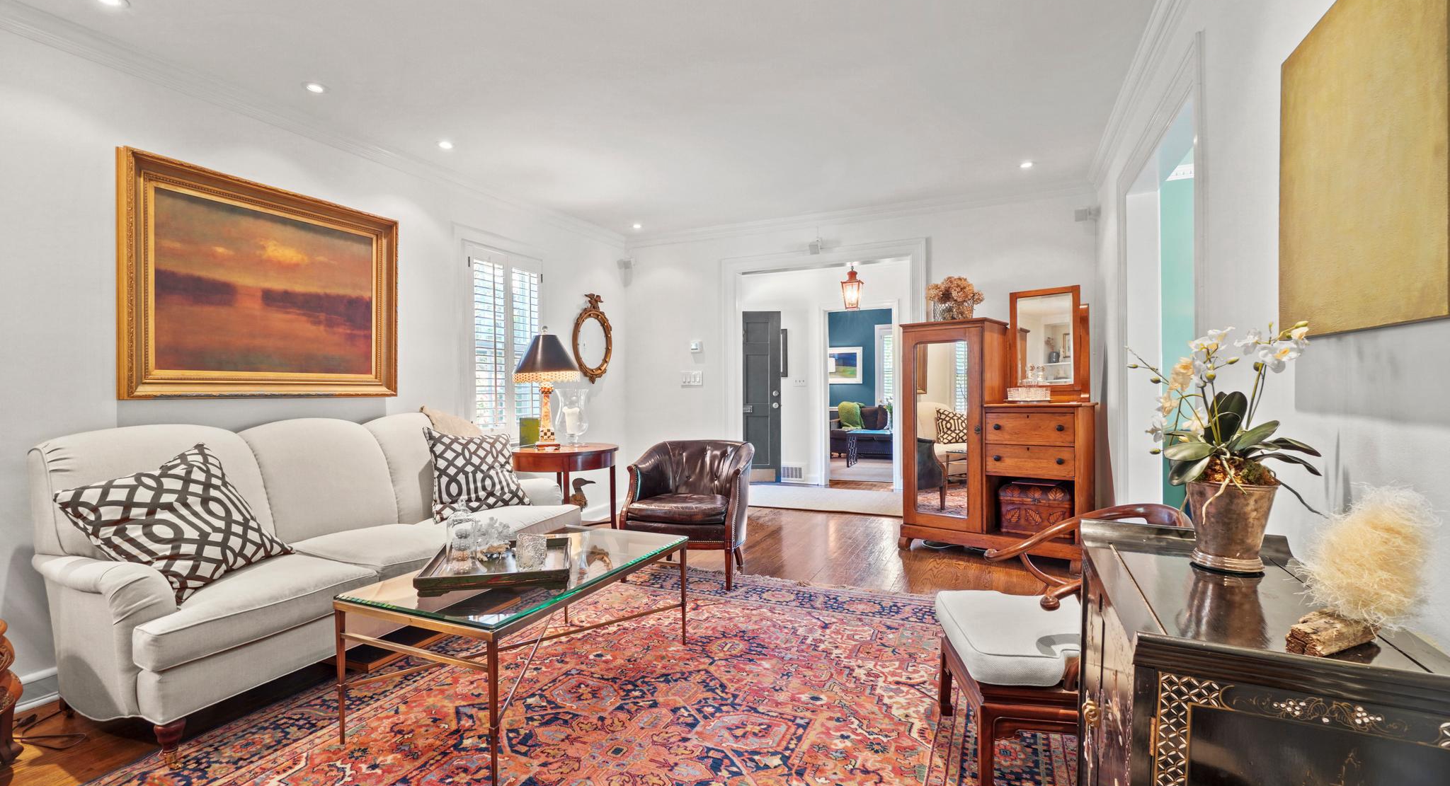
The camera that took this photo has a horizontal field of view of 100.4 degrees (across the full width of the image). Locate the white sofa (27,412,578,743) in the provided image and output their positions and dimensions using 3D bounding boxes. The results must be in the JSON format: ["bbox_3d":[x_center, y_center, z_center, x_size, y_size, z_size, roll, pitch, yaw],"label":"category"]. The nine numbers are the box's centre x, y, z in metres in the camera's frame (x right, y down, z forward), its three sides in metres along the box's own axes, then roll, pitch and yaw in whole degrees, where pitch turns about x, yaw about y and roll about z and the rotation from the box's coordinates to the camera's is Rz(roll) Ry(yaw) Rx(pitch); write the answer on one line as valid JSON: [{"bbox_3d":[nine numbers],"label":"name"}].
[{"bbox_3d":[-1.615,0.615,2.719,0.941,0.977,1.904,0,1,25],"label":"white sofa"}]

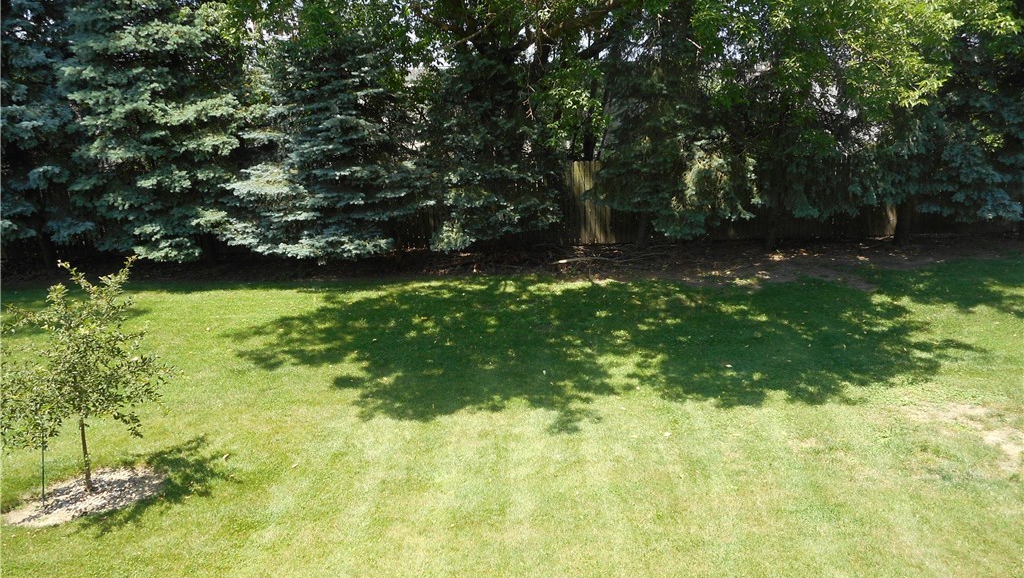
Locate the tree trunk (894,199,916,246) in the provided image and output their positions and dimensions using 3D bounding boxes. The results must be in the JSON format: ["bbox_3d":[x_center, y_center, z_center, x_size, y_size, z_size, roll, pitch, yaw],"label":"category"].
[{"bbox_3d":[8.846,-1.484,16.592,0.400,1.007,0.400,0,15,0],"label":"tree trunk"}]

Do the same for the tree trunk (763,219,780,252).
[{"bbox_3d":[5.711,-1.193,16.182,0.280,0.662,0.280,0,15,0],"label":"tree trunk"}]

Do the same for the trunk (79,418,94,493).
[{"bbox_3d":[-3.730,1.450,6.467,0.055,0.691,0.055,0,15,0],"label":"trunk"}]

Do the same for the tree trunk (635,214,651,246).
[{"bbox_3d":[2.954,-1.340,16.674,0.250,0.686,0.250,0,15,0],"label":"tree trunk"}]

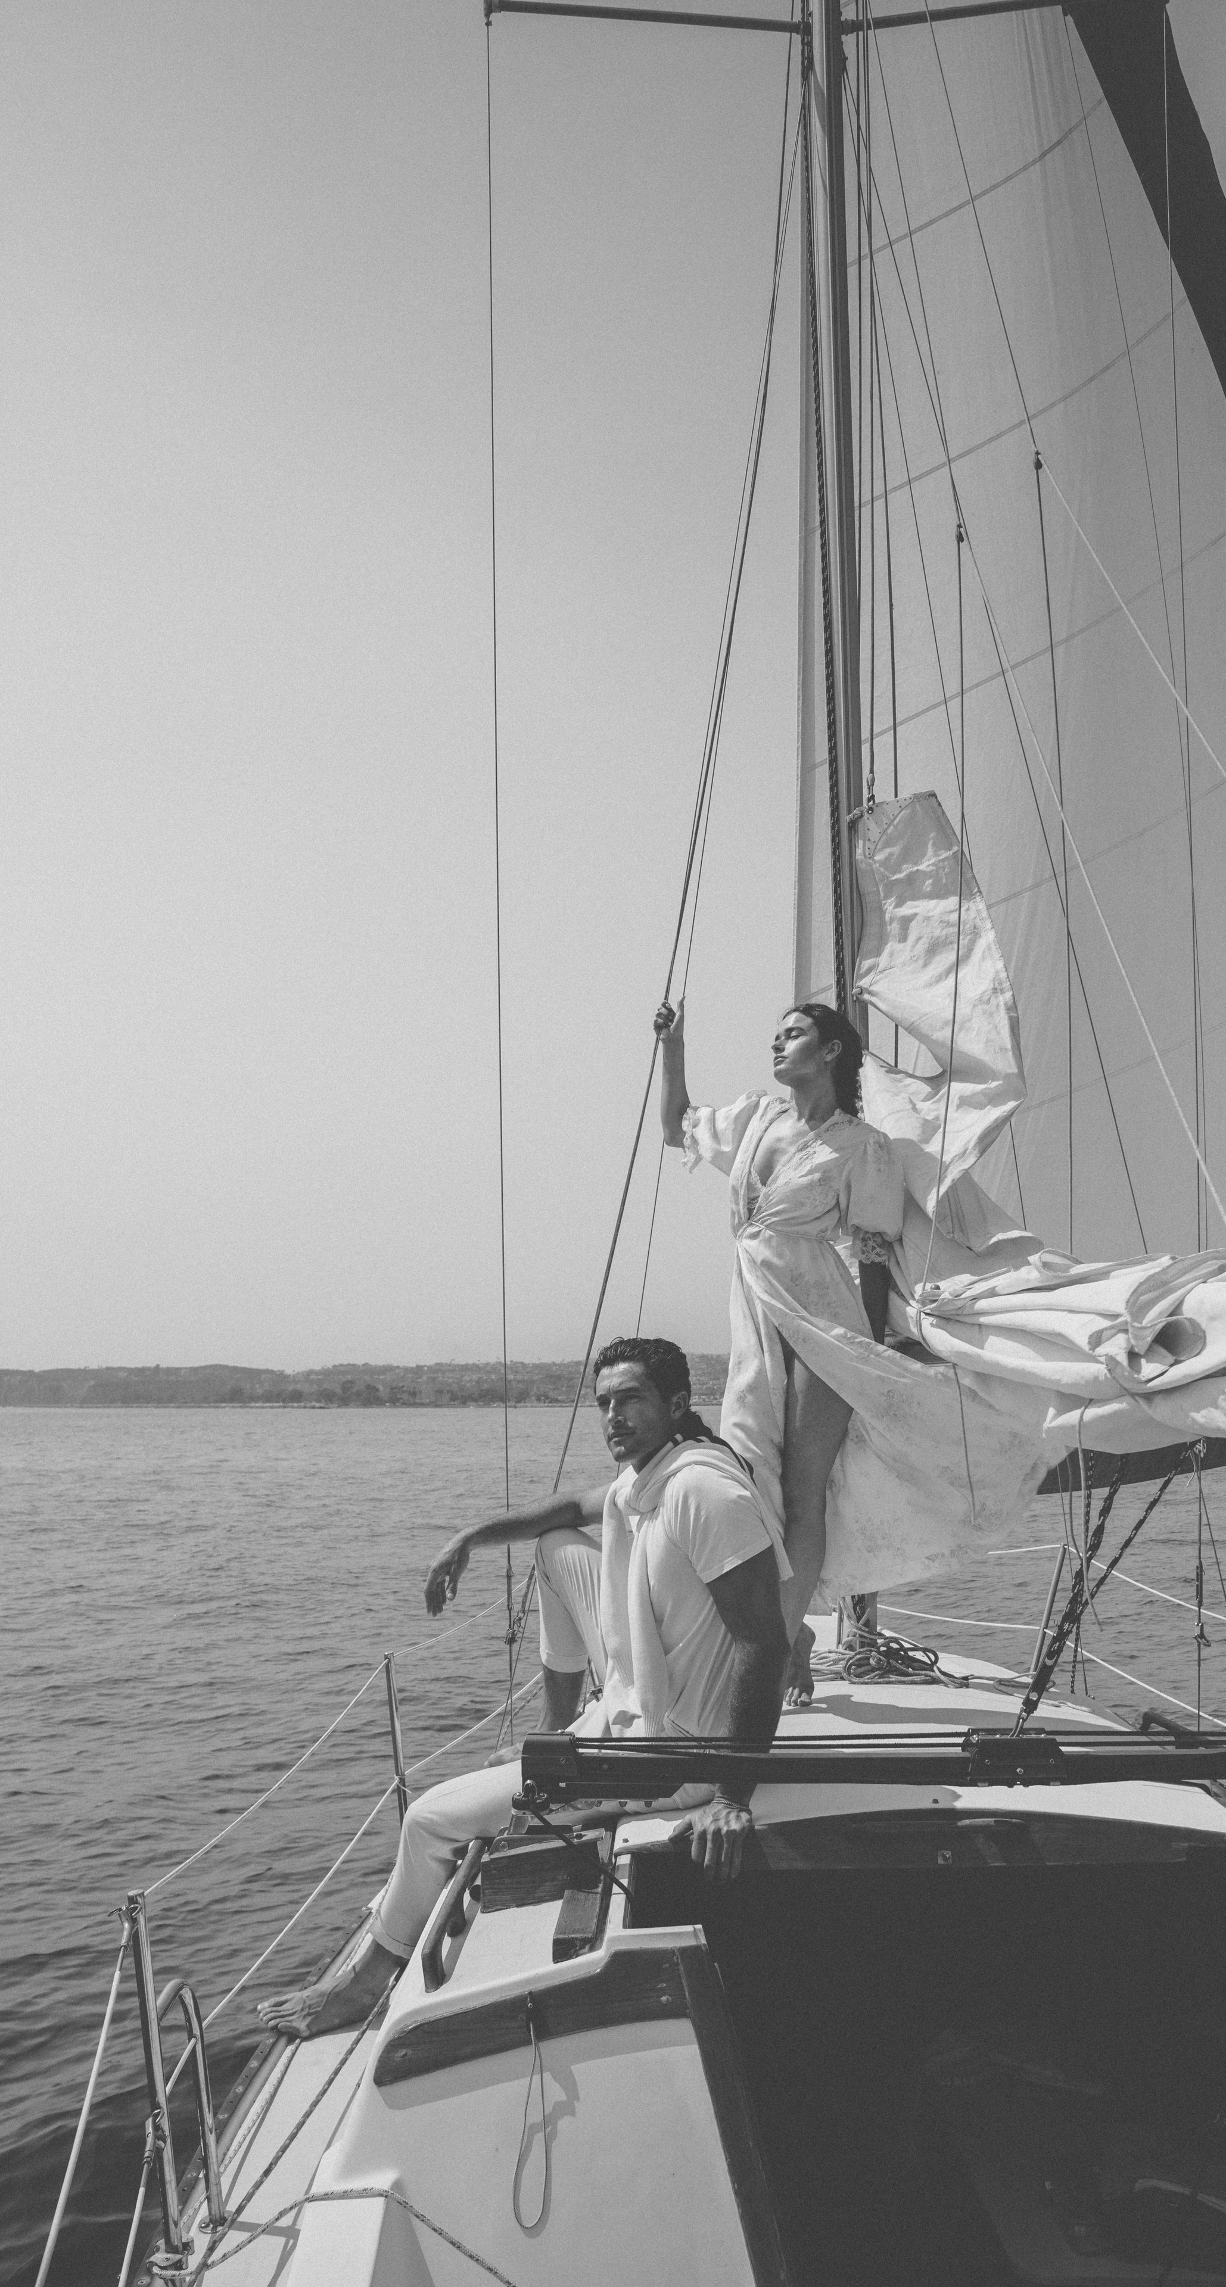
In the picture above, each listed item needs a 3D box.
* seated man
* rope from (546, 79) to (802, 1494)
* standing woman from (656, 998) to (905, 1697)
[{"bbox_3d":[-0.180,0.888,2.657,0.820,1.110,0.760,5,-11,-26],"label":"seated man"},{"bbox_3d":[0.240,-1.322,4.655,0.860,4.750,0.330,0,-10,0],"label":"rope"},{"bbox_3d":[0.415,0.491,3.904,0.420,1.730,0.640,9,-14,-43],"label":"standing woman"}]

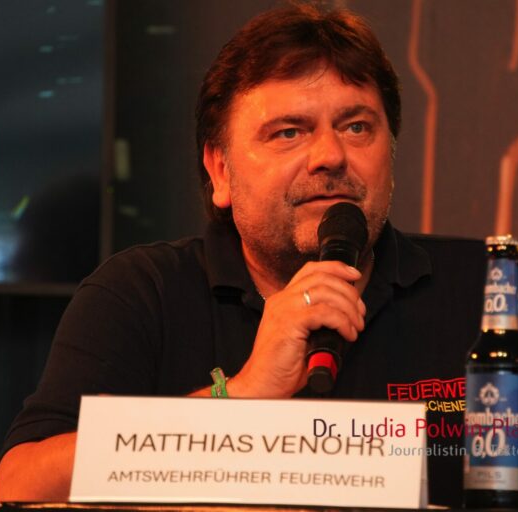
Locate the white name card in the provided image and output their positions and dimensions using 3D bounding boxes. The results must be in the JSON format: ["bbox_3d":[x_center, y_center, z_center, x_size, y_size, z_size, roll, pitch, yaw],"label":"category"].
[{"bbox_3d":[-0.006,0.170,4.497,0.298,0.092,0.100,1,-3,6],"label":"white name card"}]

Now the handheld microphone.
[{"bbox_3d":[0.067,0.036,4.750,0.049,0.049,0.258,8,37,0],"label":"handheld microphone"}]

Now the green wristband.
[{"bbox_3d":[-0.033,0.140,4.700,0.018,0.068,0.060,-13,0,6],"label":"green wristband"}]

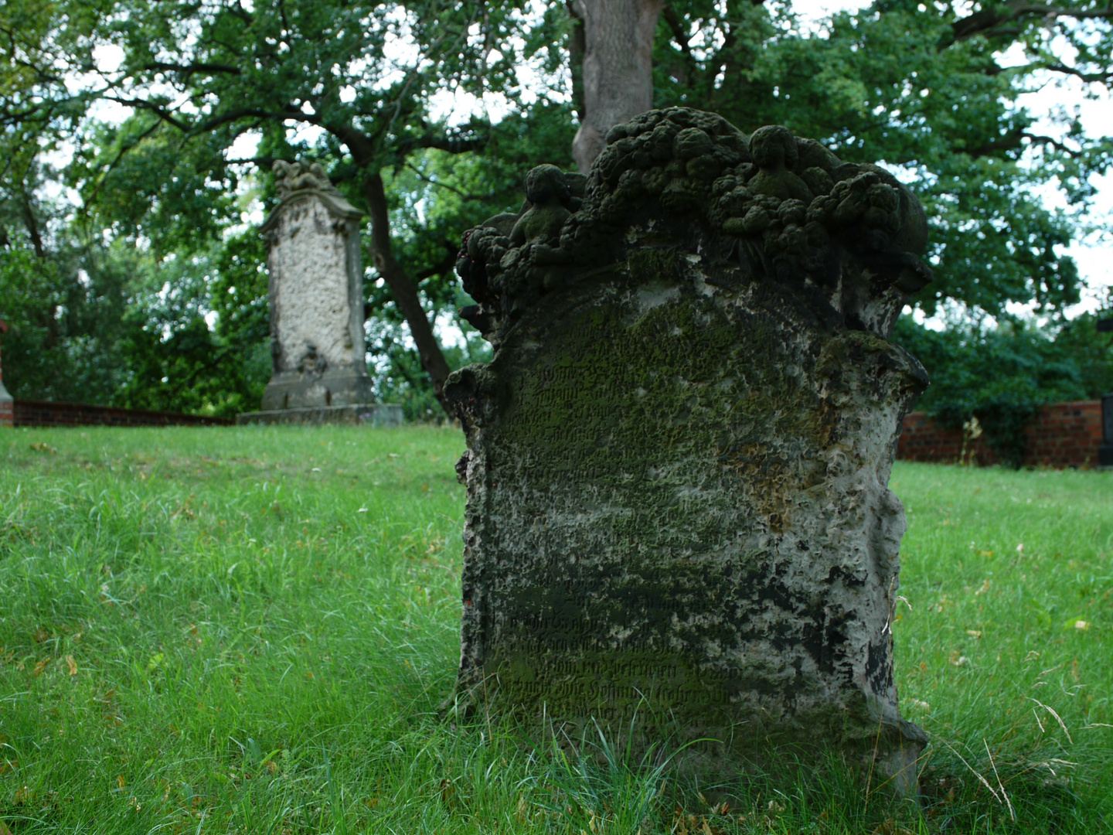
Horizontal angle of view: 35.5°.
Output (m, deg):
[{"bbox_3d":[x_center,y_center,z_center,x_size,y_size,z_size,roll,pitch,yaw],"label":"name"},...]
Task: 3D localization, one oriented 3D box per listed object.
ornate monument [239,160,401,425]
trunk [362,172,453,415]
[{"bbox_3d":[-1.912,-0.968,13.700,1.186,2.128,0.578,-3,-1,31],"label":"ornate monument"},{"bbox_3d":[-1.751,-1.446,21.000,1.120,3.040,0.420,-1,-1,0],"label":"trunk"}]

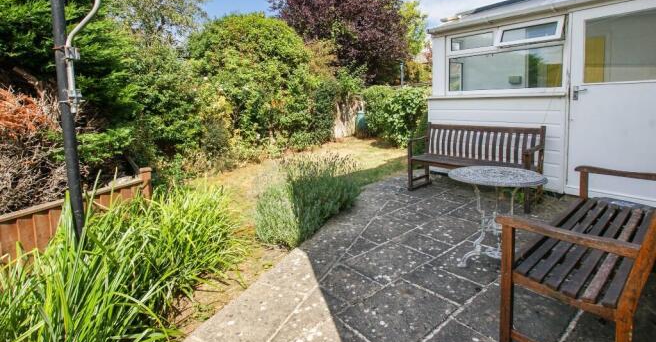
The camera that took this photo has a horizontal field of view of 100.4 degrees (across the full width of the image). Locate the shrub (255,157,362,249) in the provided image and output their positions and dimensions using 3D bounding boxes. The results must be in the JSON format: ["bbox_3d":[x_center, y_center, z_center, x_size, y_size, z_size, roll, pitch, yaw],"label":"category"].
[{"bbox_3d":[-0.150,0.211,2.820,0.500,0.620,1.150,5,11,29],"label":"shrub"}]

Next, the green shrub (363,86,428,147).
[{"bbox_3d":[2.020,-1.551,8.000,1.850,1.600,1.400,3,10,17],"label":"green shrub"}]

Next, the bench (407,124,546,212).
[{"bbox_3d":[1.800,-0.142,3.470,0.640,0.880,1.380,-9,13,-43],"label":"bench"}]

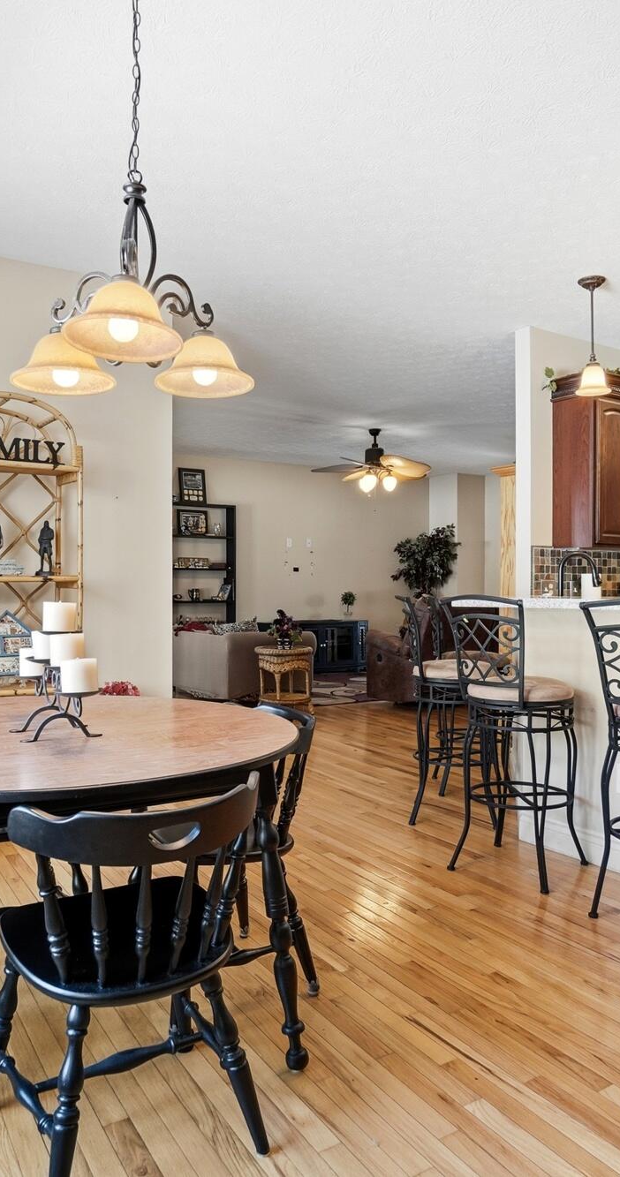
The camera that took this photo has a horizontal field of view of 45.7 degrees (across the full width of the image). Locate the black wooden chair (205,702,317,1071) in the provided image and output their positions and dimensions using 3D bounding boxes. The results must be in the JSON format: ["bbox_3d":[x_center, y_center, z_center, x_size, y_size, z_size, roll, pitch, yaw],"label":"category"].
[{"bbox_3d":[-0.266,0.733,2.083,0.480,0.770,0.450,0,0,-34],"label":"black wooden chair"}]

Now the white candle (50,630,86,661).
[{"bbox_3d":[-0.578,0.146,1.760,0.081,0.077,0.081,0,0,-34],"label":"white candle"}]

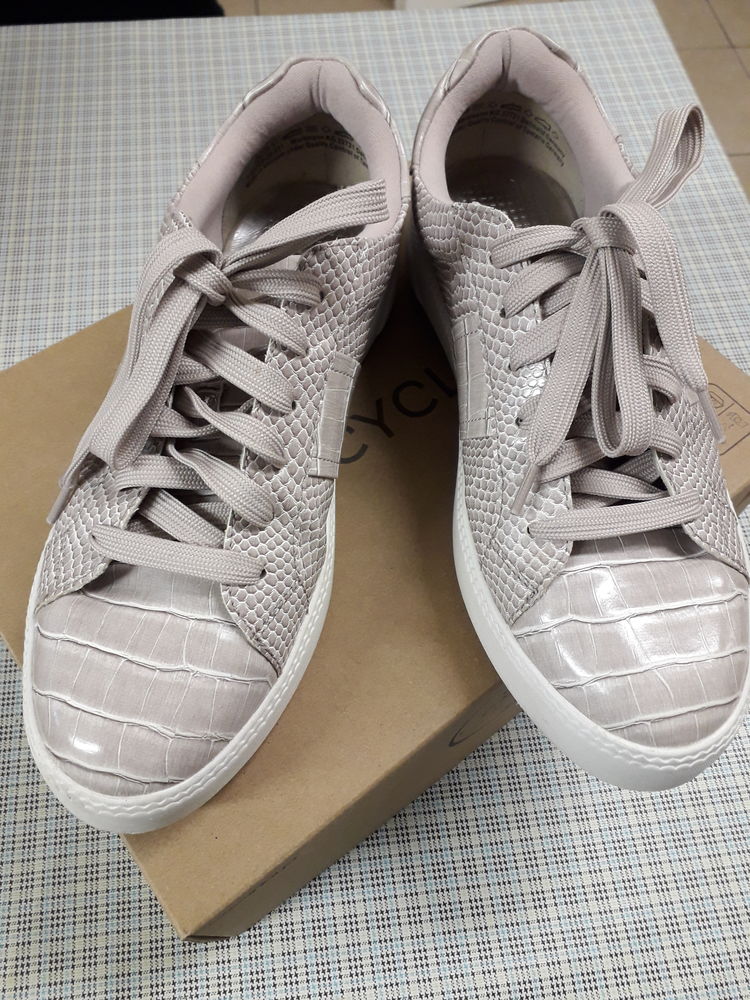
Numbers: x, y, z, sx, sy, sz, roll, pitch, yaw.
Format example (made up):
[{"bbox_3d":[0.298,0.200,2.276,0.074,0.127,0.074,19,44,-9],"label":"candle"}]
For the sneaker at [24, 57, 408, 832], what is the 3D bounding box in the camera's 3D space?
[{"bbox_3d":[-0.055,-0.034,0.279,0.103,0.096,0.281,11,63,3],"label":"sneaker"}]

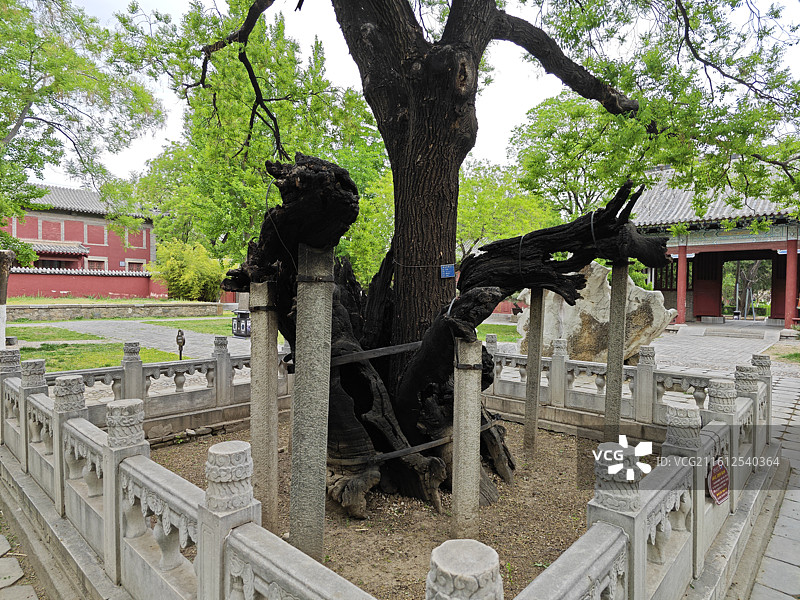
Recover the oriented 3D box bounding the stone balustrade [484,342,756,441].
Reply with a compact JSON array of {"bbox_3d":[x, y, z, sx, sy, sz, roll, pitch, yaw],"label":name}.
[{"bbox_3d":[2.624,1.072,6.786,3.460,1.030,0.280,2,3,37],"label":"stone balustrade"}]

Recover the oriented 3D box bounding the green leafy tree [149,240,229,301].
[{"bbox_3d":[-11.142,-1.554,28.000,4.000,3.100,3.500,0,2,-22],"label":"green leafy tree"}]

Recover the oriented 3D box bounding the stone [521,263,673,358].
[{"bbox_3d":[5.091,0.374,13.700,3.800,2.600,1.800,2,2,30],"label":"stone"}]

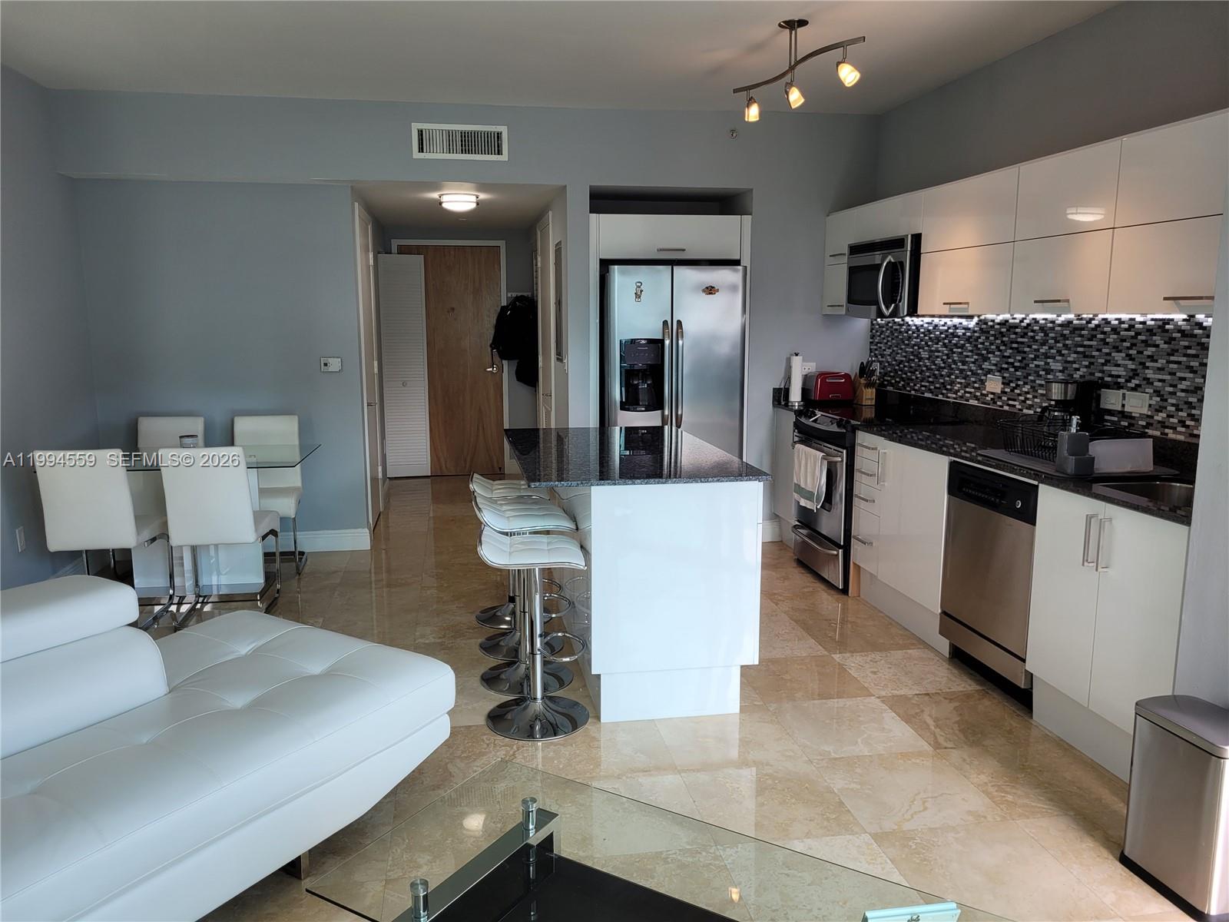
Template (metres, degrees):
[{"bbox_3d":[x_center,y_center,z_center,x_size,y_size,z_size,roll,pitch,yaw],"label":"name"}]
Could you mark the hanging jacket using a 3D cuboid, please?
[{"bbox_3d":[-0.892,-1.075,8.342,0.439,0.846,0.293,-2,9,-9],"label":"hanging jacket"}]

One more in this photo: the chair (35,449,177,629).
[{"bbox_3d":[-2.469,0.342,4.496,0.389,0.887,0.606,-2,9,-9],"label":"chair"}]

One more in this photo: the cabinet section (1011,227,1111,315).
[{"bbox_3d":[1.862,-0.720,3.578,0.320,0.300,0.595,-2,9,-9],"label":"cabinet section"}]

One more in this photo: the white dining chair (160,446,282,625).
[{"bbox_3d":[-1.952,0.328,4.583,0.427,0.899,0.566,-2,9,-9],"label":"white dining chair"}]

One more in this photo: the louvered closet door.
[{"bbox_3d":[-1.883,-0.837,8.314,0.391,1.983,0.051,-2,9,-9],"label":"louvered closet door"}]

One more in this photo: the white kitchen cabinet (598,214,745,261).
[{"bbox_3d":[0.292,-1.422,5.970,0.912,0.266,0.606,-2,9,-9],"label":"white kitchen cabinet"}]

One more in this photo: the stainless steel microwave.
[{"bbox_3d":[1.593,-0.997,5.062,0.423,0.418,0.760,-2,9,-9],"label":"stainless steel microwave"}]

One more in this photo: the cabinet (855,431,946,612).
[{"bbox_3d":[1.634,0.244,4.425,0.611,0.697,0.902,-2,9,-9],"label":"cabinet"}]

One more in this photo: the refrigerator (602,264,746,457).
[{"bbox_3d":[0.327,-0.343,5.985,0.836,1.764,0.840,-2,9,-9],"label":"refrigerator"}]

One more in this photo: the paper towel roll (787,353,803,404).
[{"bbox_3d":[1.111,-0.493,5.633,0.082,0.310,0.082,0,9,0],"label":"paper towel roll"}]

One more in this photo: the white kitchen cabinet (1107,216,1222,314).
[{"bbox_3d":[1.991,-0.621,2.943,0.343,0.305,0.794,-2,9,-9],"label":"white kitchen cabinet"}]

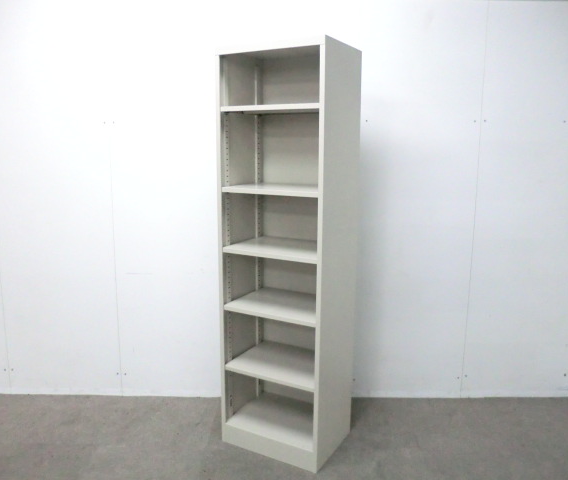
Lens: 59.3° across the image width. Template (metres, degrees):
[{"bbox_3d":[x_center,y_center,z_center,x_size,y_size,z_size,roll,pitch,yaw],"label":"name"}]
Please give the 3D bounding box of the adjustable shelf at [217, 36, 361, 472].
[{"bbox_3d":[0.024,0.079,2.359,0.518,1.860,0.393,6,12,29],"label":"adjustable shelf"}]

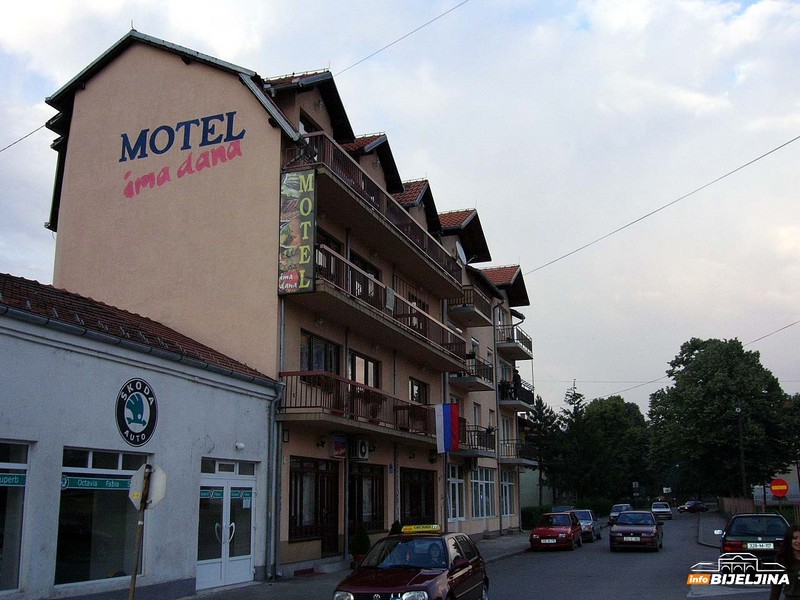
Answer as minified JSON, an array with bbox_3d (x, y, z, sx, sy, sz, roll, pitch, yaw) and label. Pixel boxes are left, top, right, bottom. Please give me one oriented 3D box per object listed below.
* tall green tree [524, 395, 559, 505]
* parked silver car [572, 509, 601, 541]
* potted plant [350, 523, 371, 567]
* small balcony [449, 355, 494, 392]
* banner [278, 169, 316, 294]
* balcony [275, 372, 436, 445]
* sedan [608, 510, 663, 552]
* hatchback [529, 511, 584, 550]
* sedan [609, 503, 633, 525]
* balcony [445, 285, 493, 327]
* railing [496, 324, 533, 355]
[{"bbox_3d":[9.406,10.780,54.637,2.600,8.800,2.600,-6,-15,19],"label":"tall green tree"},{"bbox_3d":[8.301,10.473,37.651,1.650,1.400,4.000,-6,-15,19],"label":"parked silver car"},{"bbox_3d":[-1.081,6.707,22.134,0.560,1.195,0.560,-1,-14,0],"label":"potted plant"},{"bbox_3d":[3.442,3.508,38.162,1.180,1.100,3.400,-6,-15,19],"label":"small balcony"},{"bbox_3d":[-2.496,-1.728,19.889,0.920,3.140,0.160,-5,-14,16],"label":"banner"},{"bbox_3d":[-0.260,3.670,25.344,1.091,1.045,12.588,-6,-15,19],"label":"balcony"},{"bbox_3d":[8.798,8.597,30.226,1.690,1.410,4.350,-6,-15,19],"label":"sedan"},{"bbox_3d":[6.201,9.063,31.880,1.650,1.390,4.050,-6,-15,19],"label":"hatchback"},{"bbox_3d":[14.953,14.400,54.364,1.670,1.410,4.250,-5,-15,19],"label":"sedan"},{"bbox_3d":[3.083,0.350,35.490,1.238,1.077,3.213,-5,-15,19],"label":"balcony"},{"bbox_3d":[6.937,2.510,48.643,1.170,1.070,4.550,-6,-15,19],"label":"railing"}]

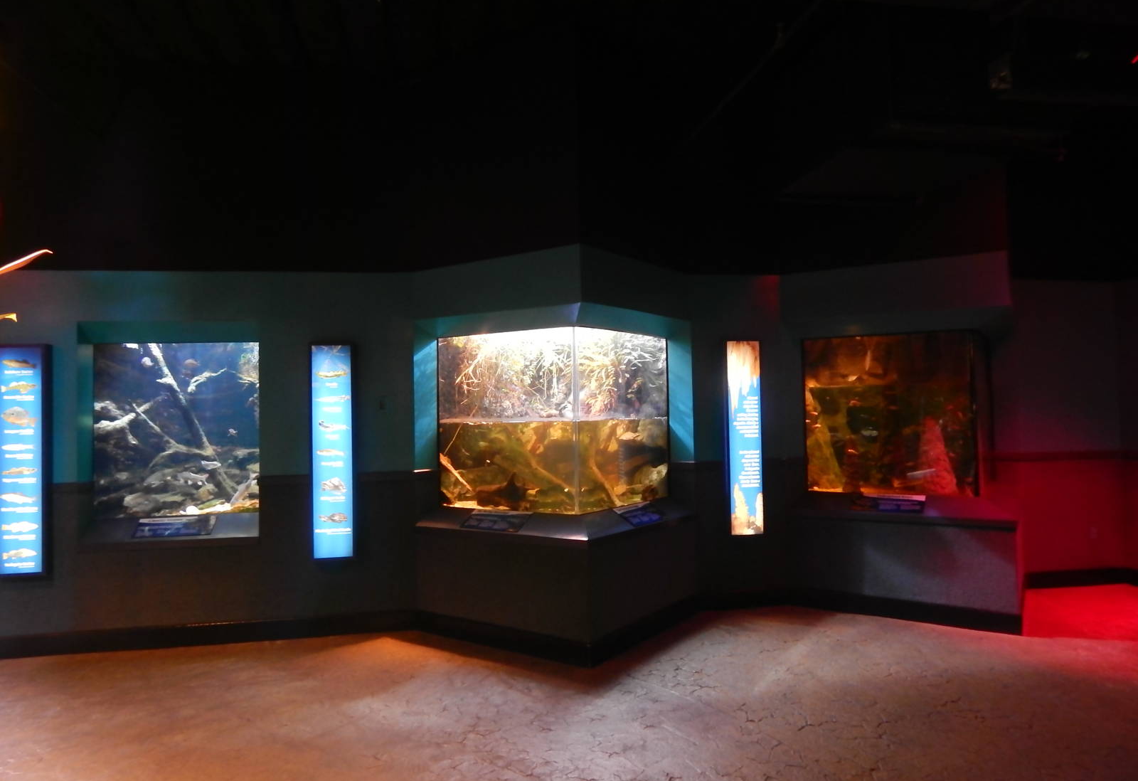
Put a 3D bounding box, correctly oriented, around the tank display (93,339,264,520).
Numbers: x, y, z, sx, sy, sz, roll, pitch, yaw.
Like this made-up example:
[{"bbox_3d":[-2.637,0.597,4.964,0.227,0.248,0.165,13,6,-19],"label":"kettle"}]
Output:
[{"bbox_3d":[-2.988,0.299,6.066,1.207,1.298,0.754,-1,-1,-10],"label":"tank display"}]

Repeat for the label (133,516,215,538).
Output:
[{"bbox_3d":[-2.860,0.984,5.496,0.515,0.025,0.210,-1,32,-10],"label":"label"}]

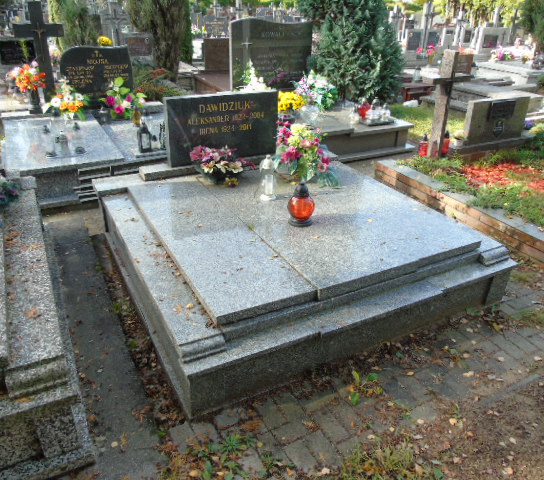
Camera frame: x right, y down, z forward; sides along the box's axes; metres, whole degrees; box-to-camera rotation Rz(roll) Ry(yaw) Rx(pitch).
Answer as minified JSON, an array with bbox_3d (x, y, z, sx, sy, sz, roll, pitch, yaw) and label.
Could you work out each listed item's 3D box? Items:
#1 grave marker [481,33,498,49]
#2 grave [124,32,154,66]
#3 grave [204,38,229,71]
[{"bbox_3d":[5.394,-4.864,11.360,0.499,0.296,0.030,-13,31,-25],"label":"grave marker"},{"bbox_3d":[-2.045,-3.052,7.445,0.556,0.515,0.124,-13,32,-26],"label":"grave"},{"bbox_3d":[-0.787,-3.137,7.768,0.752,0.505,0.103,-13,32,-26],"label":"grave"}]

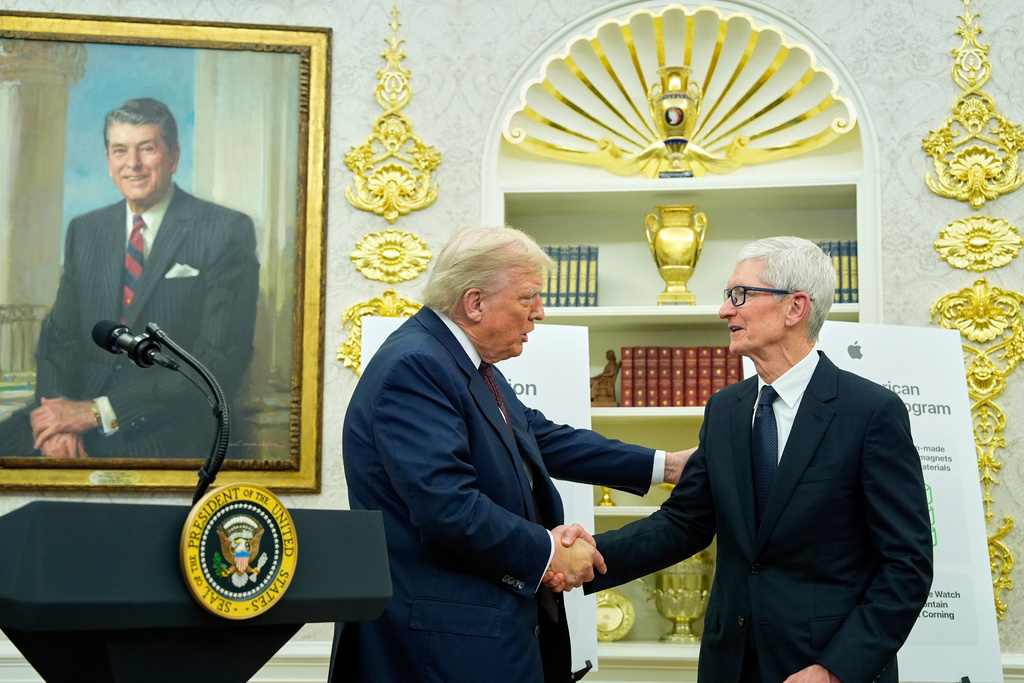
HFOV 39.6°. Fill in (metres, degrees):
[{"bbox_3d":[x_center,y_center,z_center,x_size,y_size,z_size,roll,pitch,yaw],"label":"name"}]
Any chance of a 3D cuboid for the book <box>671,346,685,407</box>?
[{"bbox_3d":[0.562,0.126,4.785,0.042,0.203,0.145,-1,-7,8],"label":"book"}]

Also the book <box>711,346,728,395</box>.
[{"bbox_3d":[0.695,0.125,4.764,0.044,0.203,0.145,-1,-7,8],"label":"book"}]

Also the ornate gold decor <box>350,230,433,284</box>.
[{"bbox_3d":[-0.401,-0.283,4.730,0.272,0.182,0.040,1,-7,0],"label":"ornate gold decor"}]

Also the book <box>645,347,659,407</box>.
[{"bbox_3d":[0.479,0.126,4.797,0.042,0.203,0.145,-1,-7,8],"label":"book"}]

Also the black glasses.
[{"bbox_3d":[0.522,-0.088,2.876,0.150,0.046,0.142,4,-7,-8],"label":"black glasses"}]

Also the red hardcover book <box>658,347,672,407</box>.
[{"bbox_3d":[0.486,0.120,4.513,0.041,0.192,0.135,0,-8,5],"label":"red hardcover book"}]

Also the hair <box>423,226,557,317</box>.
[{"bbox_3d":[-0.044,-0.138,2.770,0.235,0.170,0.185,2,-8,-10],"label":"hair"}]

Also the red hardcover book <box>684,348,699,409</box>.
[{"bbox_3d":[0.567,0.120,4.513,0.042,0.192,0.135,0,-8,5],"label":"red hardcover book"}]

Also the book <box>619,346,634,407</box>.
[{"bbox_3d":[0.396,0.126,4.810,0.041,0.203,0.145,-1,-7,8],"label":"book"}]

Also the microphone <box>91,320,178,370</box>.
[{"bbox_3d":[-0.588,0.008,2.220,0.210,0.060,0.052,16,5,42],"label":"microphone"}]

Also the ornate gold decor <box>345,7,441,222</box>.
[{"bbox_3d":[-0.382,-0.730,4.551,0.305,0.712,0.045,0,-8,0],"label":"ornate gold decor"}]

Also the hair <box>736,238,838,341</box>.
[{"bbox_3d":[0.563,-0.107,2.885,0.200,0.205,0.170,4,-7,-8],"label":"hair"}]

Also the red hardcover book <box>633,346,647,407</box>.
[{"bbox_3d":[0.406,0.120,4.513,0.041,0.192,0.135,0,-8,5],"label":"red hardcover book"}]

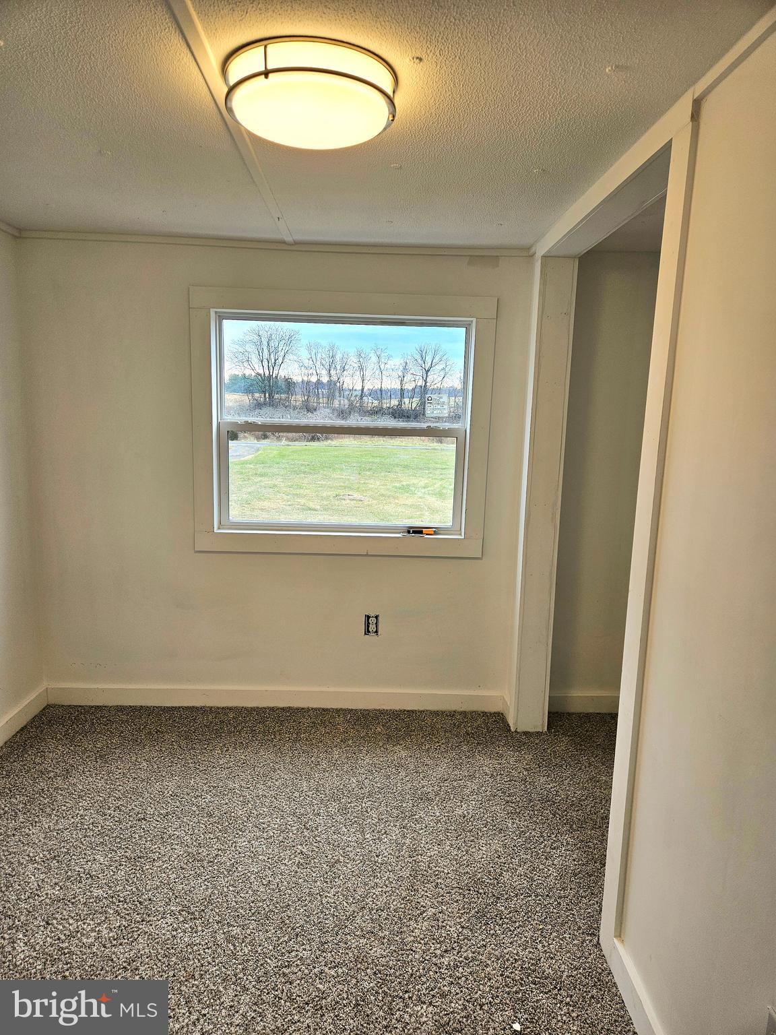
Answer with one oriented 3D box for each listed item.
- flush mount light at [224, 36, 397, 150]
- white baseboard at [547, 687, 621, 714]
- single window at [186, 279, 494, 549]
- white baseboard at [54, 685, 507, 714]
[{"bbox_3d":[-0.166,-0.910,1.506,0.376,0.088,0.376,1,9,-2],"label":"flush mount light"},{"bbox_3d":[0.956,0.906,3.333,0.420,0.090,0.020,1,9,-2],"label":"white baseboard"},{"bbox_3d":[-0.206,-0.406,3.105,1.335,1.168,0.080,1,9,-2],"label":"single window"},{"bbox_3d":[-0.526,0.870,3.278,2.160,0.090,0.020,1,9,-2],"label":"white baseboard"}]

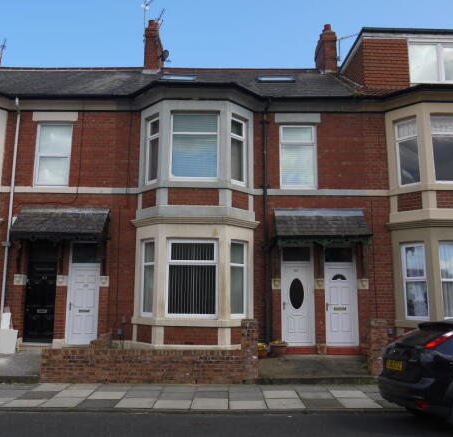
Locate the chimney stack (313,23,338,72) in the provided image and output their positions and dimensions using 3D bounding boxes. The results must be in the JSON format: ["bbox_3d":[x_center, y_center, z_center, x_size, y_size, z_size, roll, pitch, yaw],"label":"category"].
[{"bbox_3d":[3.590,-5.837,16.985,0.414,1.971,1.600,0,-10,0],"label":"chimney stack"}]

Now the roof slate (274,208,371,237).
[{"bbox_3d":[2.388,0.087,11.780,2.333,0.793,0.650,1,-8,0],"label":"roof slate"}]

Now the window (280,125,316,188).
[{"bbox_3d":[1.898,-1.625,12.464,0.962,1.736,0.100,1,-8,0],"label":"window"}]

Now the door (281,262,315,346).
[{"bbox_3d":[1.849,2.202,12.159,0.832,2.124,0.090,0,-10,0],"label":"door"}]

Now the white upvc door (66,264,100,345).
[{"bbox_3d":[-3.685,2.207,12.216,0.774,2.045,0.090,0,-10,0],"label":"white upvc door"}]

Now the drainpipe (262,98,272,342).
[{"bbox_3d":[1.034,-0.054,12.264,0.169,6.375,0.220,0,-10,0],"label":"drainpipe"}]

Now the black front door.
[{"bbox_3d":[-4.730,1.876,11.993,0.739,2.486,0.100,1,-8,0],"label":"black front door"}]

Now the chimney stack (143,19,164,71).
[{"bbox_3d":[-2.569,-5.926,16.979,0.491,2.223,1.500,0,-10,0],"label":"chimney stack"}]

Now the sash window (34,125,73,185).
[{"bbox_3d":[-4.695,-1.717,12.835,0.954,1.758,0.100,0,-10,0],"label":"sash window"}]

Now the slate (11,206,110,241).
[{"bbox_3d":[-4.136,0.088,11.806,2.248,0.849,0.650,1,-8,0],"label":"slate"}]

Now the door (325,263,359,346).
[{"bbox_3d":[2.916,2.158,11.921,0.826,2.086,0.100,1,-8,0],"label":"door"}]

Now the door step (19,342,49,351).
[{"bbox_3d":[-4.667,3.172,11.640,0.794,0.157,0.280,1,-8,0],"label":"door step"}]

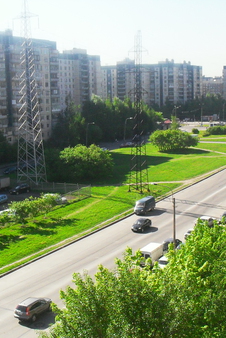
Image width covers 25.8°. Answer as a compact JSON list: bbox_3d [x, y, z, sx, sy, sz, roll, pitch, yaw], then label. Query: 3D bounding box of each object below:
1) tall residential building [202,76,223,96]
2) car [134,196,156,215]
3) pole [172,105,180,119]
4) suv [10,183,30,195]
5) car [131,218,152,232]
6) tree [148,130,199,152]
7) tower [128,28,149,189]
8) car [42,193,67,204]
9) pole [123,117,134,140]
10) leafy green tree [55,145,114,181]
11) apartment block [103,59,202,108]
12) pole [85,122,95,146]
[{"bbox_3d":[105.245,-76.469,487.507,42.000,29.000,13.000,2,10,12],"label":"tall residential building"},{"bbox_3d":[6.197,6.894,94.293,2.000,2.300,5.400,4,10,28],"label":"car"},{"bbox_3d":[35.655,-29.112,274.095,3.600,10.500,0.600,6,12,30],"label":"pole"},{"bbox_3d":[-19.619,4.278,104.500,1.800,1.670,4.500,7,12,38],"label":"suv"},{"bbox_3d":[4.835,9.437,82.418,1.760,1.460,4.400,6,12,30],"label":"car"},{"bbox_3d":[21.129,-10.007,170.800,17.200,6.800,11.500,0,10,0],"label":"tree"},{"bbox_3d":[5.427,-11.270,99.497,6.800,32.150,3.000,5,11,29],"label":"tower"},{"bbox_3d":[-11.886,6.168,101.298,4.400,1.480,1.750,4,11,25],"label":"car"},{"bbox_3d":[6.597,-17.939,222.470,3.500,10.100,0.400,4,10,28],"label":"pole"},{"bbox_3d":[-7.698,-2.450,136.771,13.500,7.500,11.000,4,10,28],"label":"leafy green tree"},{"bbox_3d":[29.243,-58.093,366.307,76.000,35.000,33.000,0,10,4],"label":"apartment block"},{"bbox_3d":[-8.277,-11.851,180.246,2.800,9.500,0.400,6,12,30],"label":"pole"}]

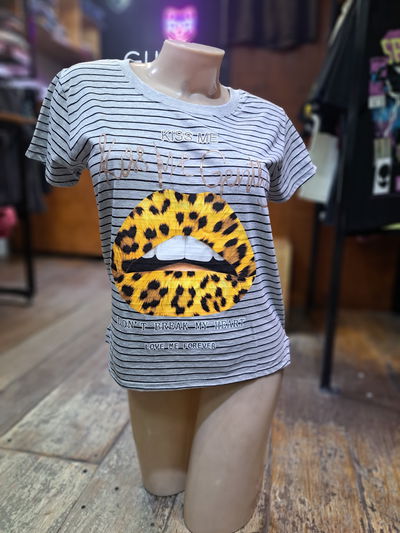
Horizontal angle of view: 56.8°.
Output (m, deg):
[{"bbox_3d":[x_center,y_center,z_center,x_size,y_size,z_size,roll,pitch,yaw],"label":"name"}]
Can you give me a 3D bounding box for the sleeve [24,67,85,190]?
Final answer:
[{"bbox_3d":[-0.238,-0.226,0.610,0.088,0.178,0.120,-3,10,-24],"label":"sleeve"}]

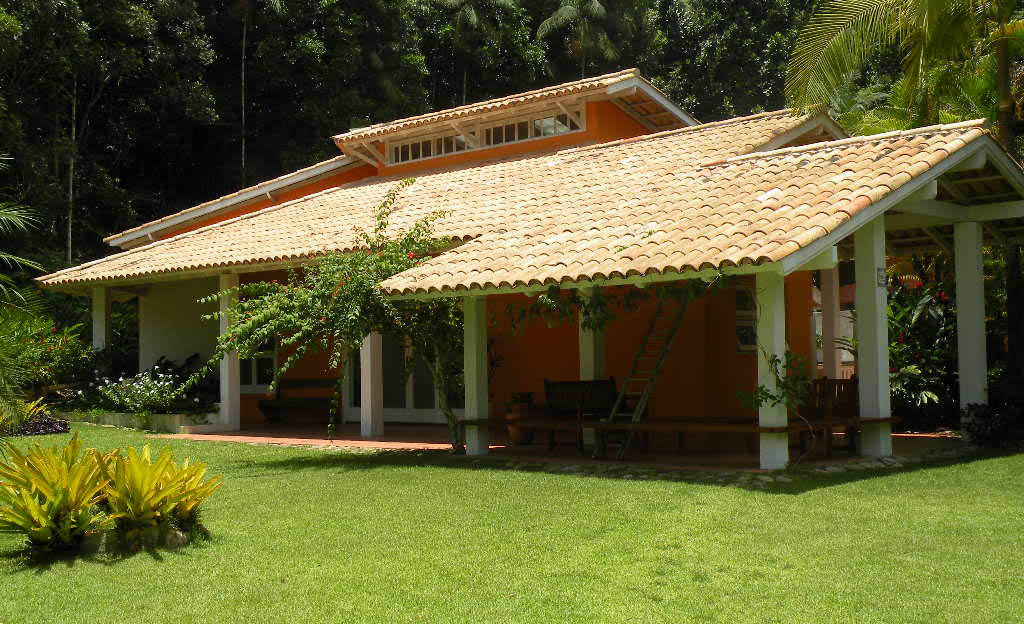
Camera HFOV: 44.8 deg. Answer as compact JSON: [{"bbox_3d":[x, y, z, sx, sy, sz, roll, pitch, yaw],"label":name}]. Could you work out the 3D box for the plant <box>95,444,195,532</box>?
[{"bbox_3d":[-2.655,1.279,9.000,0.710,0.620,0.650,-1,-3,0],"label":"plant"}]

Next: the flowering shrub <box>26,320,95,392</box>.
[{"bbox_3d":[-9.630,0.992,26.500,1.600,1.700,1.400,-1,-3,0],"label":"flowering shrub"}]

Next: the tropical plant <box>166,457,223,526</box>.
[{"bbox_3d":[-2.373,1.322,9.200,0.470,0.500,0.450,-1,-3,0],"label":"tropical plant"}]

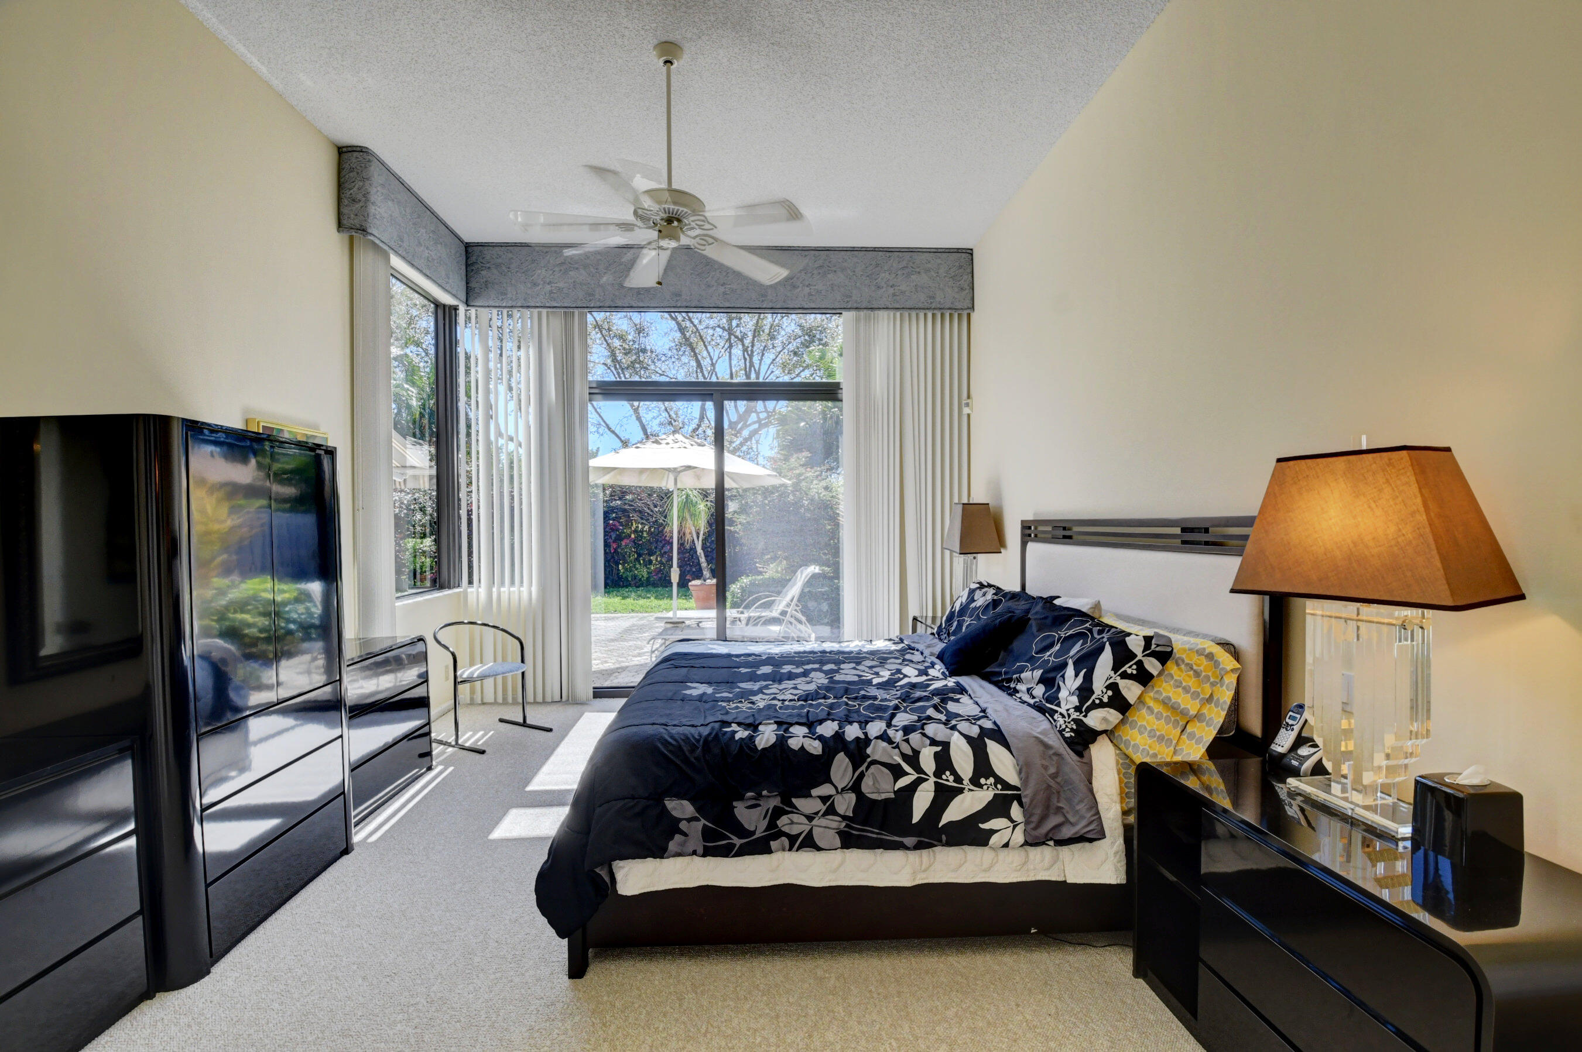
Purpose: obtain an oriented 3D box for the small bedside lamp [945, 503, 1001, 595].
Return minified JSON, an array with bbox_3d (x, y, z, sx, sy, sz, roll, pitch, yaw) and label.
[{"bbox_3d":[1.223,0.232,4.509,0.308,0.834,0.437,-1,0,-3],"label":"small bedside lamp"}]

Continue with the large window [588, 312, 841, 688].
[{"bbox_3d":[-0.556,-0.182,4.988,1.915,2.848,0.119,-1,0,-3],"label":"large window"}]

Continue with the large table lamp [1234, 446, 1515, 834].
[{"bbox_3d":[1.351,0.253,1.555,0.308,0.844,0.437,-1,0,-21],"label":"large table lamp"}]

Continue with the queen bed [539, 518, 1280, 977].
[{"bbox_3d":[0.363,0.624,2.916,2.213,1.300,1.985,-1,0,-3],"label":"queen bed"}]

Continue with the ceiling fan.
[{"bbox_3d":[-0.523,-1.580,2.803,1.330,0.943,1.330,-1,0,-3],"label":"ceiling fan"}]

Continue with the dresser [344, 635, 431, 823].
[{"bbox_3d":[-2.071,0.939,3.046,0.377,0.715,0.923,-1,0,-3],"label":"dresser"}]

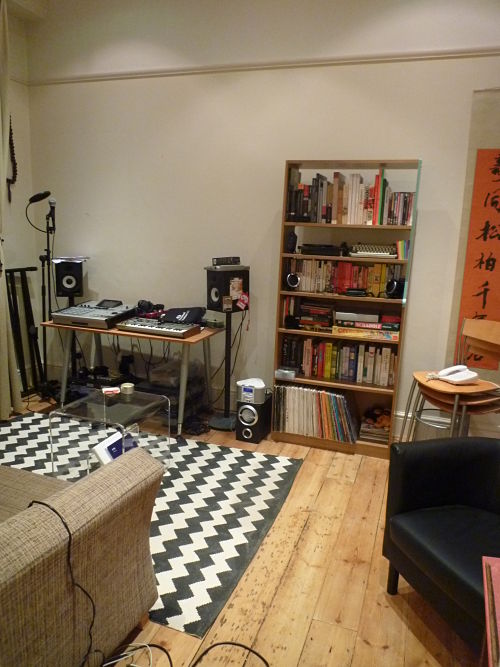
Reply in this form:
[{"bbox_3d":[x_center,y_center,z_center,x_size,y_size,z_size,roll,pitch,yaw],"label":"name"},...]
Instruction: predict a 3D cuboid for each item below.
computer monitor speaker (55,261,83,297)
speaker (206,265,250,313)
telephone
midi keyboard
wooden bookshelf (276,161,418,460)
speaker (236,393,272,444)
[{"bbox_3d":[-1.378,-0.429,3.698,0.185,0.277,0.225,-1,12,-16],"label":"computer monitor speaker"},{"bbox_3d":[-0.146,-0.300,3.302,0.185,0.277,0.225,13,16,43],"label":"speaker"},{"bbox_3d":[1.209,0.229,2.800,0.205,0.075,0.160,-4,13,-29],"label":"telephone"},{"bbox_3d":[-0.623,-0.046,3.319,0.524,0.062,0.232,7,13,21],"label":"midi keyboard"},{"bbox_3d":[0.592,-0.145,3.097,0.775,1.800,0.285,6,12,16],"label":"wooden bookshelf"},{"bbox_3d":[0.033,0.571,3.285,0.164,0.281,0.237,7,13,20],"label":"speaker"}]

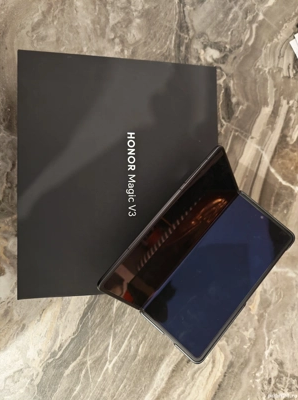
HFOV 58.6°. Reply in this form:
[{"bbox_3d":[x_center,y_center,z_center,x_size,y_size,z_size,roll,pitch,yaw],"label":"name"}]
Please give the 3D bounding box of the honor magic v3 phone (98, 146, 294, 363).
[{"bbox_3d":[0.049,0.052,0.253,0.134,0.042,0.157,44,83,-15],"label":"honor magic v3 phone"}]

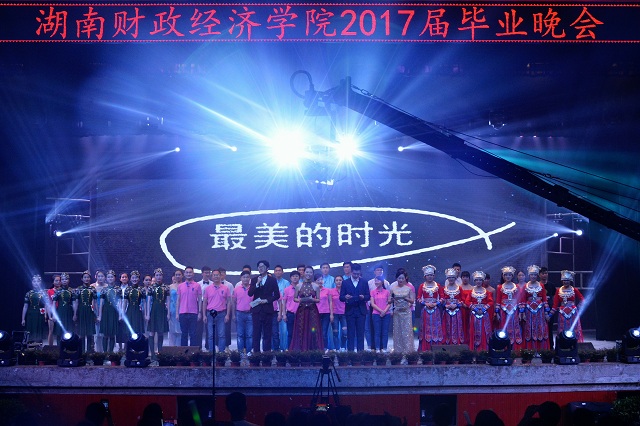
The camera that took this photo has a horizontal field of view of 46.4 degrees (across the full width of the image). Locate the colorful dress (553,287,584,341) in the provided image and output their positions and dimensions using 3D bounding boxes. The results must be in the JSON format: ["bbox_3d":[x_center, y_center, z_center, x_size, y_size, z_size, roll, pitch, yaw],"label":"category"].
[{"bbox_3d":[4.809,2.041,14.402,0.622,1.298,0.400,0,-4,5],"label":"colorful dress"}]

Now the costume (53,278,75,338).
[{"bbox_3d":[-4.767,1.818,13.950,0.420,1.060,0.340,0,-3,-5],"label":"costume"}]

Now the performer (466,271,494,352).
[{"bbox_3d":[3.133,1.950,14.566,0.547,1.631,0.400,0,-5,5],"label":"performer"}]

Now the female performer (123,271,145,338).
[{"bbox_3d":[-3.422,1.885,13.823,0.430,1.636,0.320,0,-5,-5],"label":"female performer"}]

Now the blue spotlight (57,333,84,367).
[{"bbox_3d":[-4.438,2.438,13.300,0.420,0.600,0.400,0,-3,8],"label":"blue spotlight"}]

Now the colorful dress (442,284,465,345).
[{"bbox_3d":[2.598,2.032,14.403,0.457,1.317,0.360,0,-3,0],"label":"colorful dress"}]

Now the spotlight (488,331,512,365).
[{"bbox_3d":[3.267,2.424,13.450,0.420,0.610,0.400,0,-3,-8],"label":"spotlight"}]

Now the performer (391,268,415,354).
[{"bbox_3d":[1.605,1.931,14.513,0.467,1.660,0.380,0,-5,5],"label":"performer"}]

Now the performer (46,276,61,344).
[{"bbox_3d":[-5.501,2.079,15.577,0.418,1.543,0.270,1,-5,-8],"label":"performer"}]

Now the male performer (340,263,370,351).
[{"bbox_3d":[0.690,1.876,14.500,0.580,1.770,0.420,0,-3,0],"label":"male performer"}]

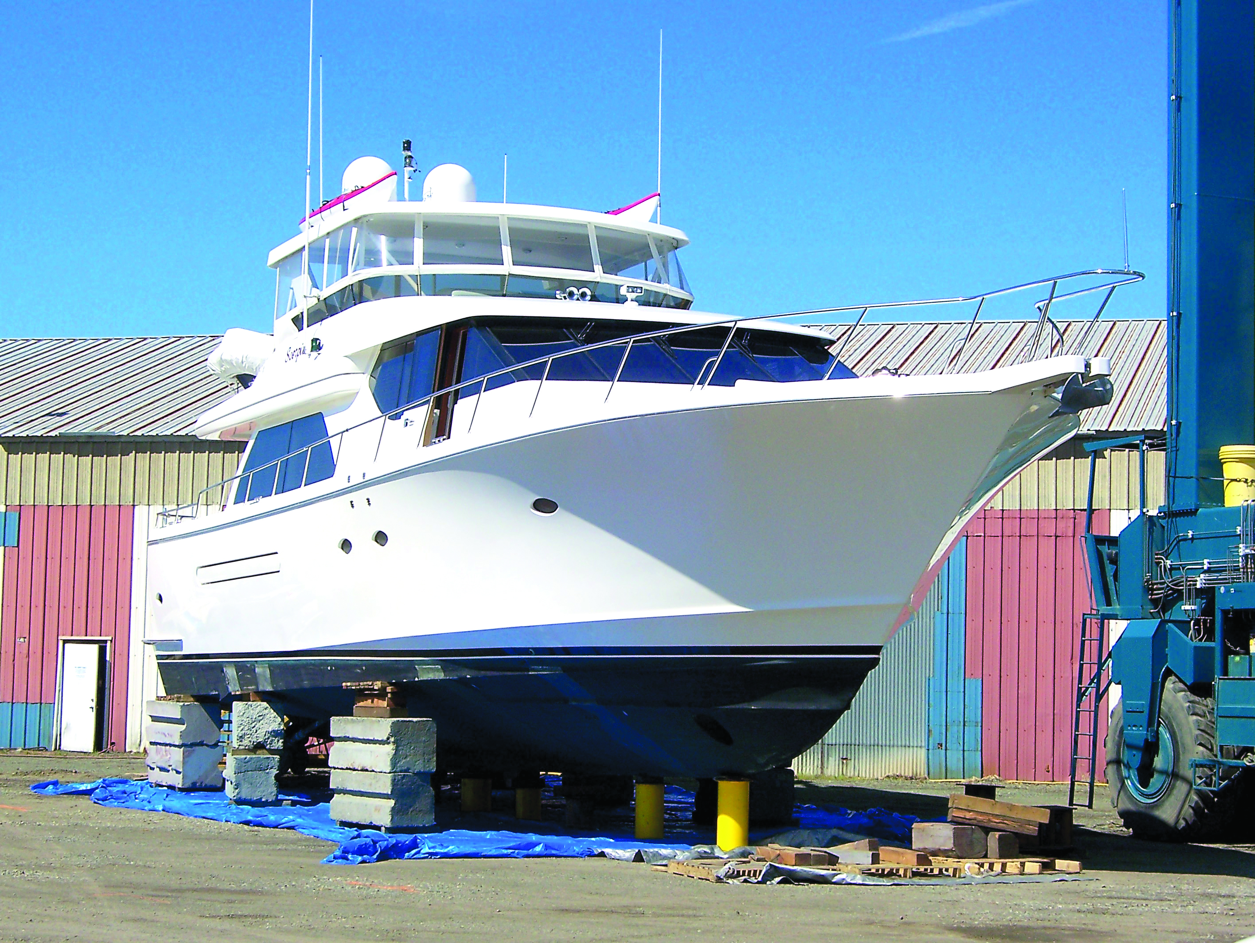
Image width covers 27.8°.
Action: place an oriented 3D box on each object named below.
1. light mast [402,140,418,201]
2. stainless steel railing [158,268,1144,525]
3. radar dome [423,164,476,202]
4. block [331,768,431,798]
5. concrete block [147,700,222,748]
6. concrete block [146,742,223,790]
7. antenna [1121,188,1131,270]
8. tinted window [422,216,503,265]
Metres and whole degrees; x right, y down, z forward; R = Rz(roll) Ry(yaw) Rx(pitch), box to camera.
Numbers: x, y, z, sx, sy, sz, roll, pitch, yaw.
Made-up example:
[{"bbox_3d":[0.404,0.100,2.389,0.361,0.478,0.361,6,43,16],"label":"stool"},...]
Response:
[{"bbox_3d":[-3.134,-4.292,36.397,0.200,0.920,0.170,3,-4,-25],"label":"light mast"},{"bbox_3d":[-0.386,-0.335,30.583,5.000,1.400,21.835,3,-4,-25],"label":"stainless steel railing"},{"bbox_3d":[-2.542,-4.065,36.381,0.750,0.700,0.750,1,-4,0],"label":"radar dome"},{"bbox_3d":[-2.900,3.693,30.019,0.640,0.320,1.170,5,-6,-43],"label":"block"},{"bbox_3d":[-6.649,3.778,38.101,0.640,0.610,1.200,4,-5,-36],"label":"concrete block"},{"bbox_3d":[-6.662,4.386,38.058,0.640,0.610,1.200,4,-5,-36],"label":"concrete block"},{"bbox_3d":[4.097,-1.981,20.837,0.030,0.694,0.030,0,-5,-25],"label":"antenna"},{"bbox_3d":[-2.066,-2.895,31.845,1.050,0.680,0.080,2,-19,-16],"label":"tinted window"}]

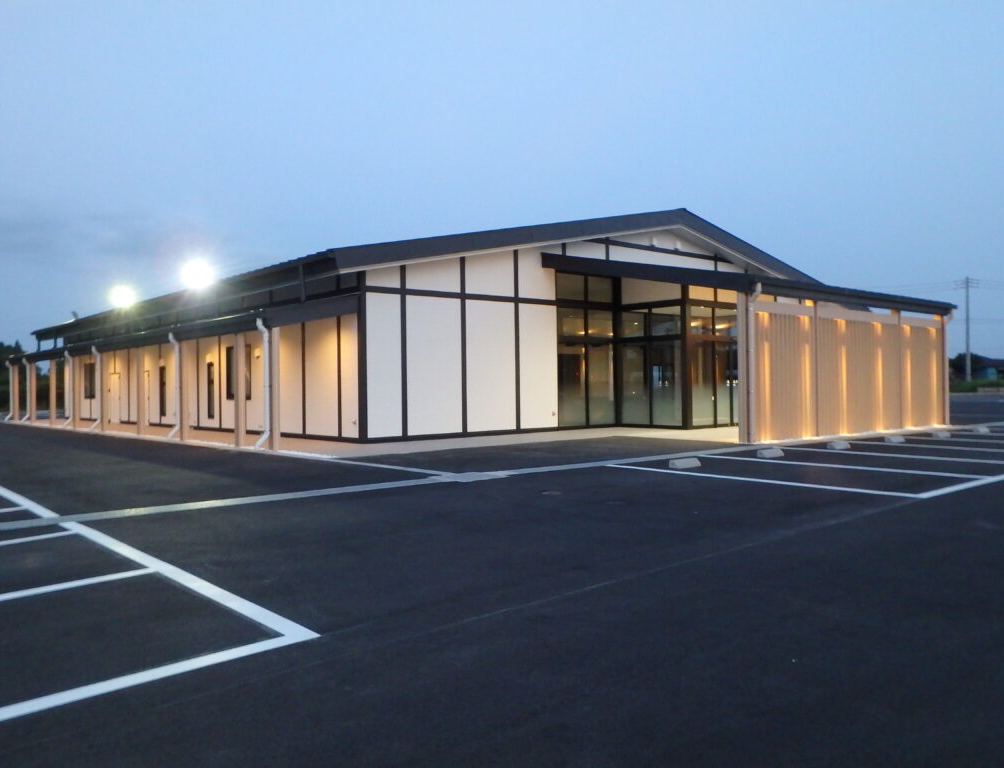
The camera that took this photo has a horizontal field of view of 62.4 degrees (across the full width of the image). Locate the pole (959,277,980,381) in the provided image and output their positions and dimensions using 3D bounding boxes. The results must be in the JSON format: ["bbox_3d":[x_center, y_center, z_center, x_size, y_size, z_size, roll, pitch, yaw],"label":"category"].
[{"bbox_3d":[46.255,-5.448,82.041,2.100,10.400,0.450,-1,0,29],"label":"pole"}]

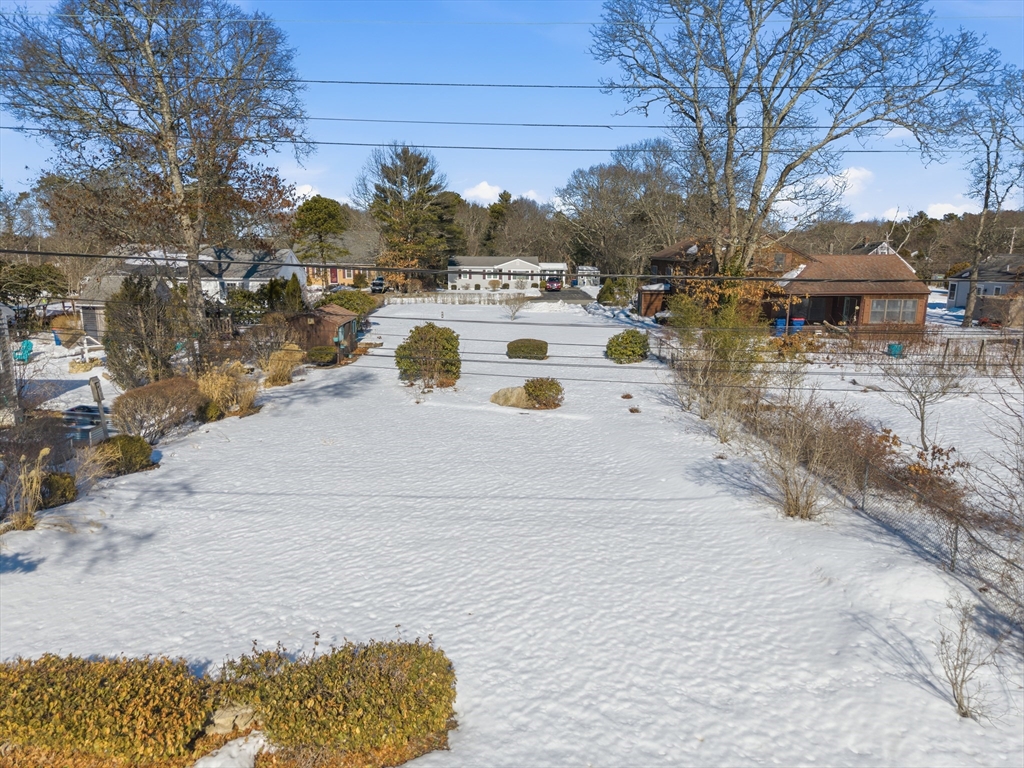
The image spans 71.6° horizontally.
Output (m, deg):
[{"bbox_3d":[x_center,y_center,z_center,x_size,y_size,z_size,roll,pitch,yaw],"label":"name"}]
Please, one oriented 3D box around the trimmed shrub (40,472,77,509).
[{"bbox_3d":[-10.616,2.450,16.603,0.912,0.797,0.912,0,11,0],"label":"trimmed shrub"}]

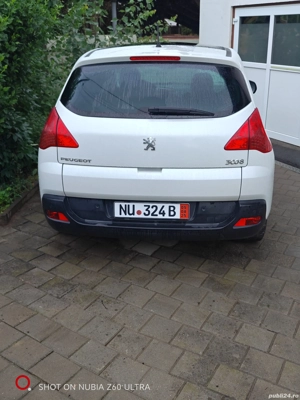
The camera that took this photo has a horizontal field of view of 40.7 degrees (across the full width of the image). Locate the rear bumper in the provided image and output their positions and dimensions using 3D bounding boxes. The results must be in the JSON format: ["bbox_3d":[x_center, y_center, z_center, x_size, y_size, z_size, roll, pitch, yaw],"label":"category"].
[{"bbox_3d":[0.018,0.090,2.884,1.630,0.310,0.380,1,23,5],"label":"rear bumper"}]

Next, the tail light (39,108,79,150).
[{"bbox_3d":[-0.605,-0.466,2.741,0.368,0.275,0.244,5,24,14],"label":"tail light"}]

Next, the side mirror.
[{"bbox_3d":[1.150,-1.358,4.834,0.250,0.190,0.150,1,23,5],"label":"side mirror"}]

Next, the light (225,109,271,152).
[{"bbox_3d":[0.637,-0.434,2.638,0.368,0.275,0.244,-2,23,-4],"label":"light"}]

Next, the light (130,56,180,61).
[{"bbox_3d":[0.033,-0.961,2.740,0.350,0.030,0.040,1,23,5],"label":"light"}]

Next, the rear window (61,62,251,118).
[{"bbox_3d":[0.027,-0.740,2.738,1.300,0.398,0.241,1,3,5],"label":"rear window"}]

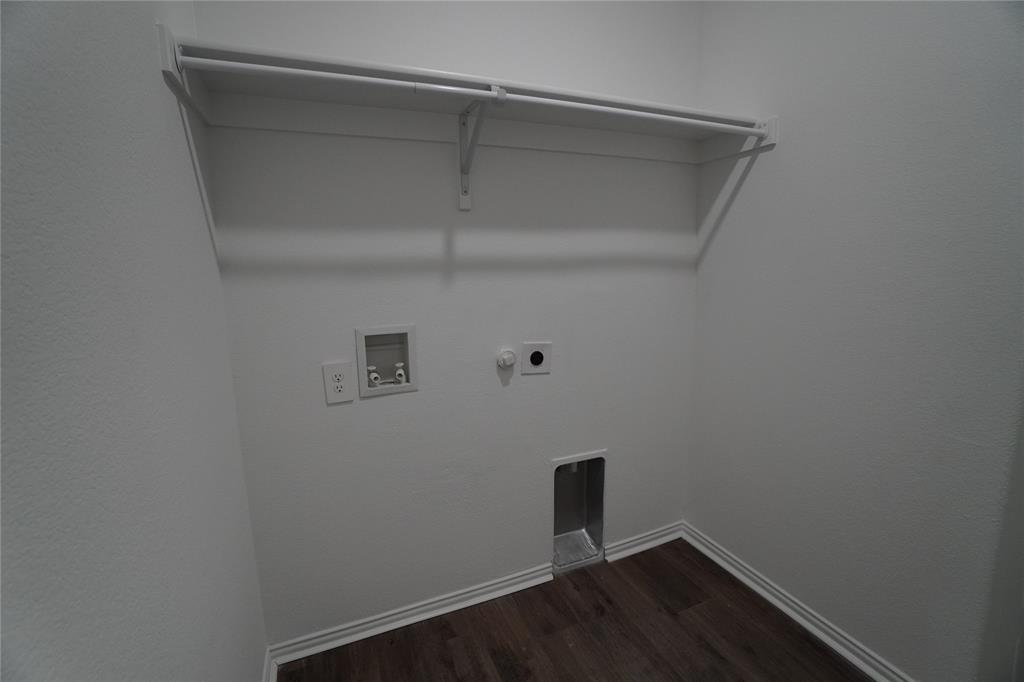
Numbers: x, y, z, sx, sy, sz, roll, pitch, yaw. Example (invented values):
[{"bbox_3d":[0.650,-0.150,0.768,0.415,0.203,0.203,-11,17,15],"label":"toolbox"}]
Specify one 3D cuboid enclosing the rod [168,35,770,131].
[{"bbox_3d":[0.078,-0.691,1.189,1.665,0.023,0.025,-5,9,-21],"label":"rod"}]

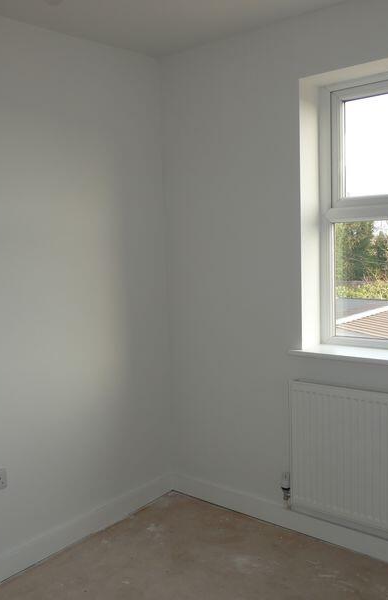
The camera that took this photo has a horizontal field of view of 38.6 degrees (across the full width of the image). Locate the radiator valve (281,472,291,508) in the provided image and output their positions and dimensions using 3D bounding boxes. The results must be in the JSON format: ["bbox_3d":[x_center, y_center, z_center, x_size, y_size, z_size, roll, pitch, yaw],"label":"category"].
[{"bbox_3d":[0.468,0.953,2.773,0.060,0.186,0.046,3,7,39],"label":"radiator valve"}]

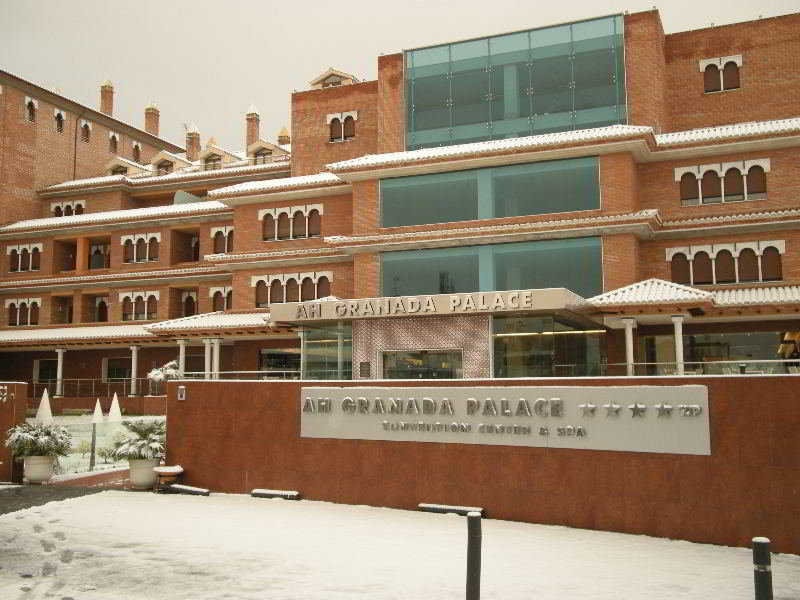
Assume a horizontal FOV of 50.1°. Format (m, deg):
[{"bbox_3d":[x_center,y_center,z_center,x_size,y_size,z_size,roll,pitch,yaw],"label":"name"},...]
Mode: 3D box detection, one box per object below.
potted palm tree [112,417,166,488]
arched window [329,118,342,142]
[{"bbox_3d":[-4.852,2.863,15.898,0.930,1.250,0.920,2,-7,-17],"label":"potted palm tree"},{"bbox_3d":[-3.507,-9.356,47.244,0.721,1.359,0.180,-3,-8,21],"label":"arched window"}]

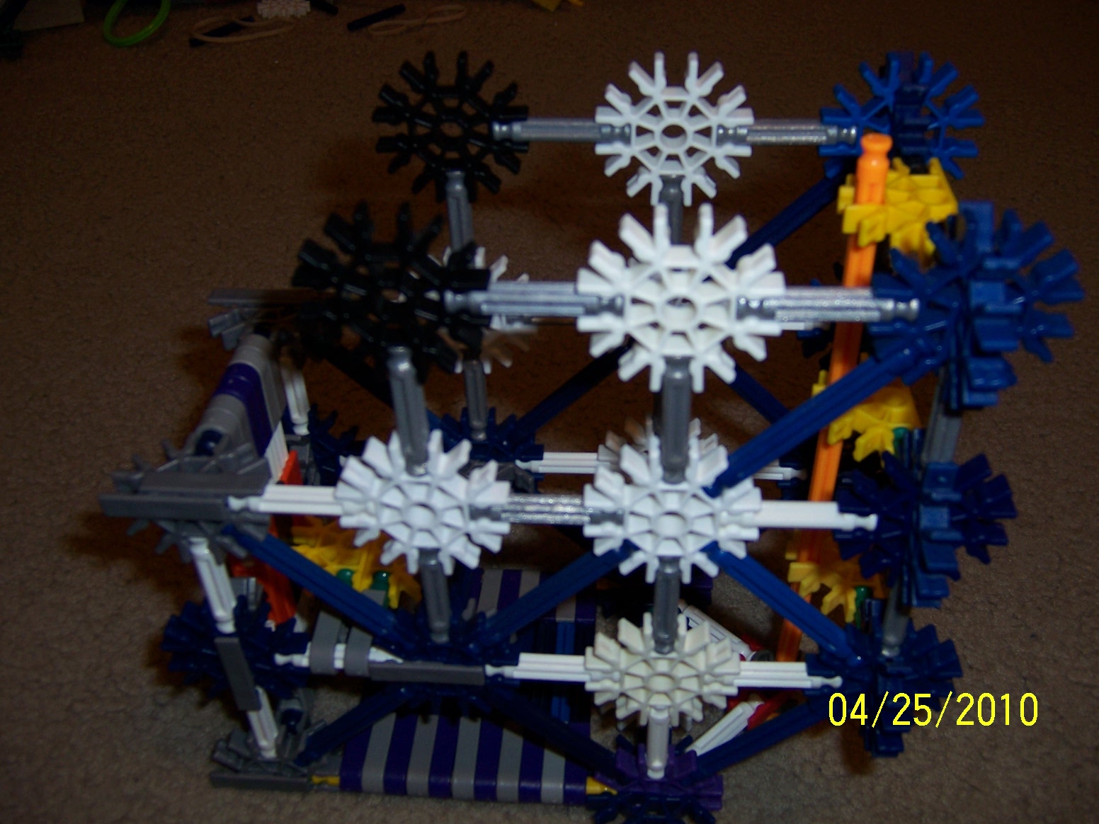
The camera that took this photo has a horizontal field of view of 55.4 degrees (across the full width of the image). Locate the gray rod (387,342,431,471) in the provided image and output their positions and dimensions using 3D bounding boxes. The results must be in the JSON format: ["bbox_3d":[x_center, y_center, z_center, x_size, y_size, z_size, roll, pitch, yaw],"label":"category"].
[{"bbox_3d":[-0.029,0.000,0.214,0.006,0.033,0.006,1,38,5],"label":"gray rod"}]

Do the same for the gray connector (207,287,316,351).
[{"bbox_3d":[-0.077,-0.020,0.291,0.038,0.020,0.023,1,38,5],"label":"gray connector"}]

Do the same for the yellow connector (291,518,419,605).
[{"bbox_3d":[-0.051,0.040,0.297,0.048,0.006,0.039,1,38,5],"label":"yellow connector"}]

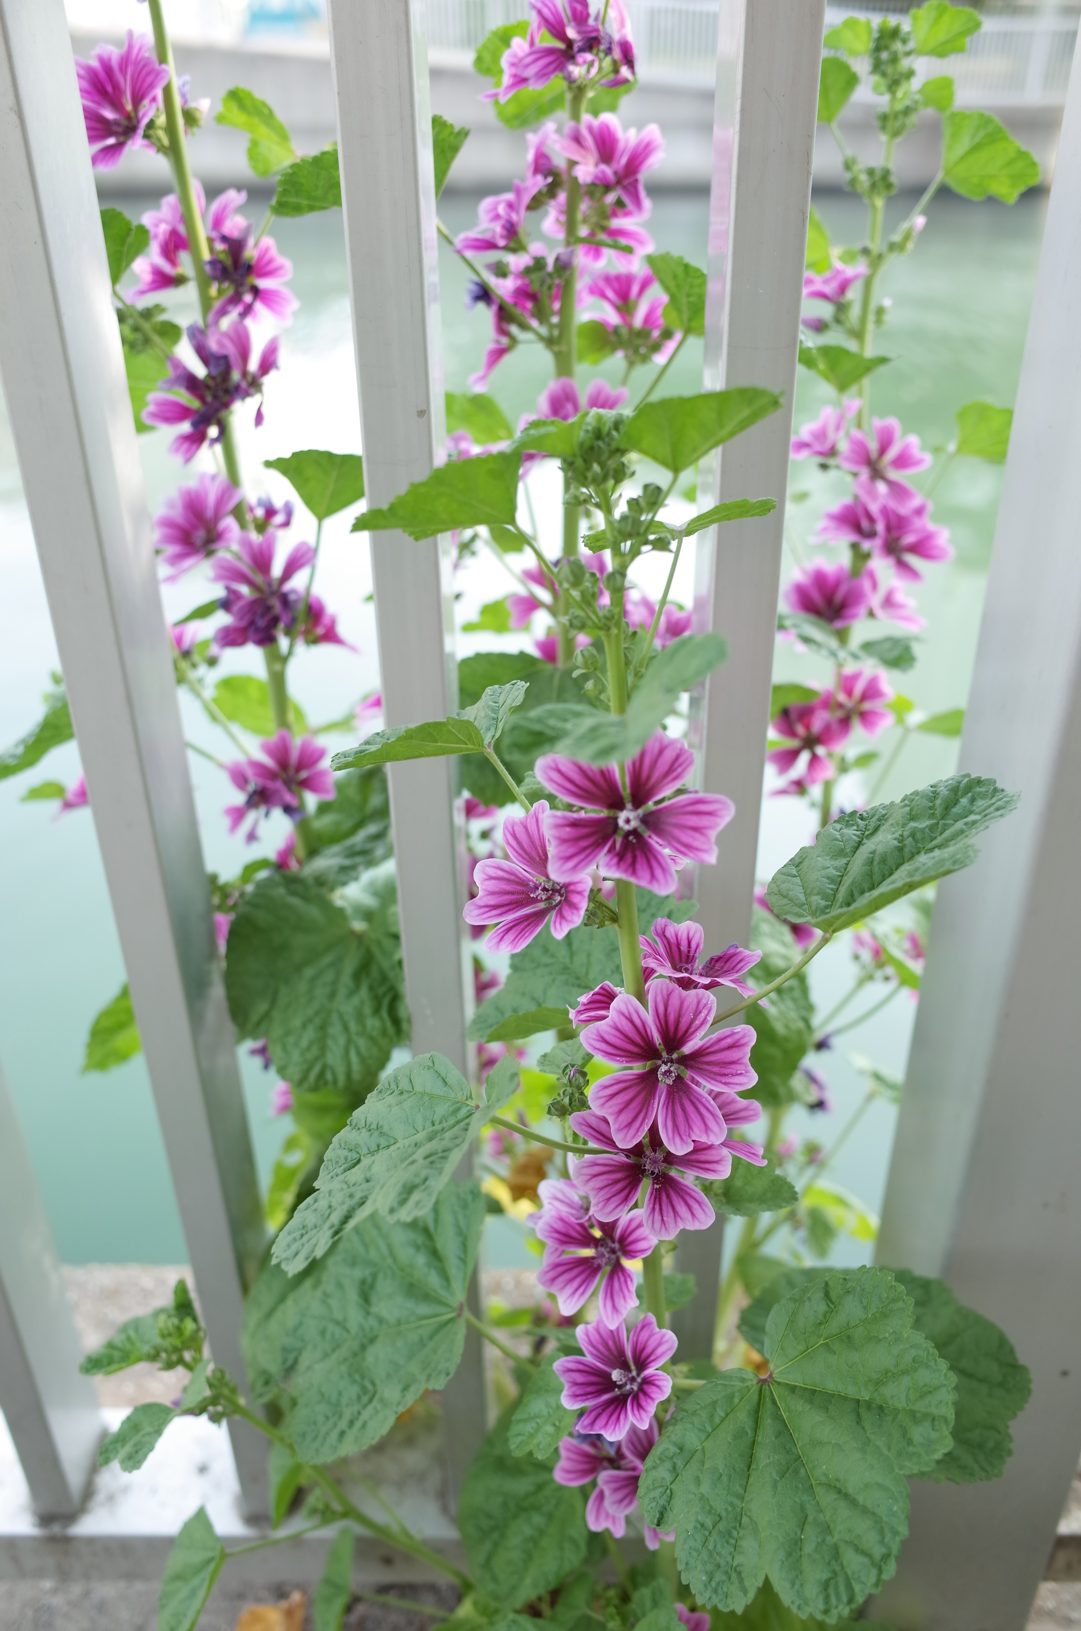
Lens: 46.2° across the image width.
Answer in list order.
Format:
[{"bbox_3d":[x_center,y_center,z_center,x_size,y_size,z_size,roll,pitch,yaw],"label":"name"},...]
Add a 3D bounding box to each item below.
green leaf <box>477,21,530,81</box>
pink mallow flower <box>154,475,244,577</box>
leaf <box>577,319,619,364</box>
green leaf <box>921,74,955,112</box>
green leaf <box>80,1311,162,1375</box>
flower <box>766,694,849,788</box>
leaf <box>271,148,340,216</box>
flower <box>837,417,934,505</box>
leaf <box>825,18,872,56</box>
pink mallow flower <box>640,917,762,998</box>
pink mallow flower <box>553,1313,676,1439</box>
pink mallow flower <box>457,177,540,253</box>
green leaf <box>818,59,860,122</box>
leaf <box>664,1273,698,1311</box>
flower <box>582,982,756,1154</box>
[{"bbox_3d":[-0.015,-0.335,0.557,0.031,0.027,0.014,3,29,7],"label":"green leaf"},{"bbox_3d":[-0.169,-0.143,0.620,0.044,0.047,0.031,10,-11,19],"label":"pink mallow flower"},{"bbox_3d":[0.028,-0.231,0.616,0.021,0.022,0.010,6,30,12],"label":"leaf"},{"bbox_3d":[0.186,-0.338,0.592,0.017,0.018,0.008,-5,30,-7],"label":"green leaf"},{"bbox_3d":[-0.202,0.254,0.611,0.040,0.014,0.027,-19,31,-20],"label":"green leaf"},{"bbox_3d":[0.145,-0.040,0.685,0.045,0.047,0.022,8,-5,15],"label":"flower"},{"bbox_3d":[-0.086,-0.243,0.485,0.036,0.028,0.014,-5,27,-7],"label":"leaf"},{"bbox_3d":[0.190,-0.197,0.700,0.050,0.049,0.022,6,11,11],"label":"flower"},{"bbox_3d":[0.142,-0.363,0.590,0.025,0.020,0.012,5,32,10],"label":"leaf"},{"bbox_3d":[0.048,0.045,0.385,0.041,0.024,0.038,1,38,1],"label":"pink mallow flower"},{"bbox_3d":[0.029,0.220,0.495,0.046,0.026,0.046,20,70,33],"label":"pink mallow flower"},{"bbox_3d":[-0.018,-0.263,0.555,0.042,0.027,0.042,-36,31,7],"label":"pink mallow flower"},{"bbox_3d":[0.137,-0.344,0.600,0.033,0.033,0.012,5,30,10],"label":"green leaf"},{"bbox_3d":[0.059,0.209,0.555,0.024,0.022,0.012,0,29,0],"label":"leaf"},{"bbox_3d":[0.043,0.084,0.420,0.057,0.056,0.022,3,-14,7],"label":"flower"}]

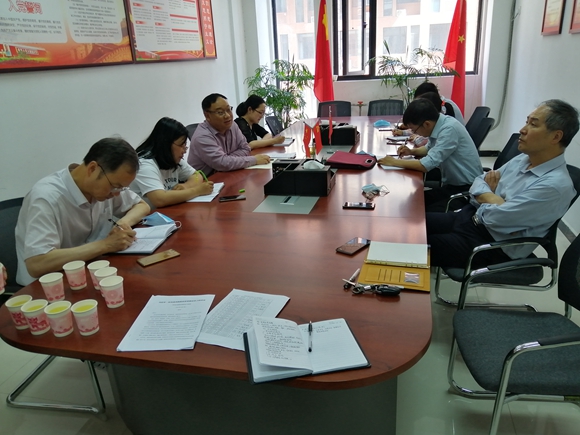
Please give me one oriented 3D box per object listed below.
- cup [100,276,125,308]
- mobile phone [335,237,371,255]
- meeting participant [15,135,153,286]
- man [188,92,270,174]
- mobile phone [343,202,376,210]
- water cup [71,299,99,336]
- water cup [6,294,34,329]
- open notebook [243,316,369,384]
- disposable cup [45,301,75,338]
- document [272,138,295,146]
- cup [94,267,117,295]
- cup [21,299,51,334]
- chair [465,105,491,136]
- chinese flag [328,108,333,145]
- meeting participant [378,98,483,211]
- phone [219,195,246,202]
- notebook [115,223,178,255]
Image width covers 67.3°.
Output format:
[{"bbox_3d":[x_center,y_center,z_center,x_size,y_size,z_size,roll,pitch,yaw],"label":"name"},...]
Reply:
[{"bbox_3d":[-0.577,0.246,1.426,0.073,0.084,0.073,-3,20,0],"label":"cup"},{"bbox_3d":[0.261,0.110,1.761,0.075,0.009,0.155,14,27,39],"label":"mobile phone"},{"bbox_3d":[-0.886,0.249,1.956,0.720,1.235,0.620,6,23,24],"label":"meeting participant"},{"bbox_3d":[-0.505,-0.261,3.215,0.700,1.262,0.580,14,26,38],"label":"man"},{"bbox_3d":[0.352,-0.060,2.220,0.155,0.009,0.075,2,21,15],"label":"mobile phone"},{"bbox_3d":[-0.597,0.302,1.281,0.077,0.087,0.077,-4,20,0],"label":"water cup"},{"bbox_3d":[-0.818,0.293,1.335,0.073,0.082,0.073,-3,21,1],"label":"water cup"},{"bbox_3d":[0.036,0.340,1.164,0.290,0.025,0.218,-6,20,-8],"label":"open notebook"},{"bbox_3d":[-0.677,0.302,1.289,0.073,0.084,0.073,-3,20,1],"label":"disposable cup"},{"bbox_3d":[-0.073,-0.685,3.979,0.210,0.014,0.320,2,21,15],"label":"document"},{"bbox_3d":[-0.622,0.224,1.491,0.073,0.084,0.073,-3,20,0],"label":"cup"},{"bbox_3d":[-0.755,0.300,1.305,0.073,0.084,0.073,-3,20,1],"label":"cup"},{"bbox_3d":[1.563,-0.557,4.156,0.600,0.930,0.560,2,21,13],"label":"chair"},{"bbox_3d":[0.307,-0.695,3.299,0.035,0.290,0.120,2,21,13],"label":"chinese flag"},{"bbox_3d":[0.966,-0.204,2.965,0.740,1.172,0.520,3,22,17],"label":"meeting participant"},{"bbox_3d":[-0.320,-0.112,2.473,0.152,0.009,0.075,-4,20,-2],"label":"phone"},{"bbox_3d":[-0.647,0.093,1.926,0.210,0.022,0.280,1,21,11],"label":"notebook"}]

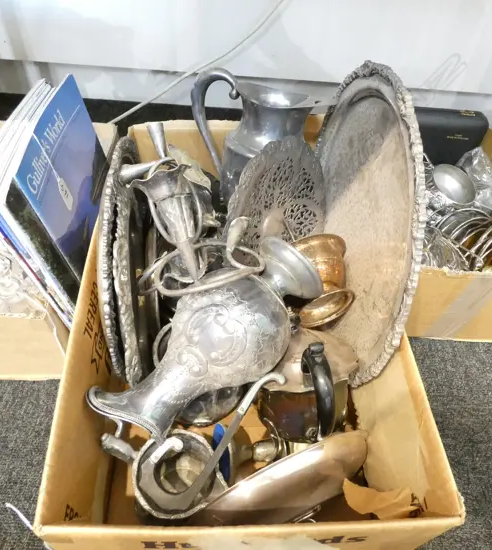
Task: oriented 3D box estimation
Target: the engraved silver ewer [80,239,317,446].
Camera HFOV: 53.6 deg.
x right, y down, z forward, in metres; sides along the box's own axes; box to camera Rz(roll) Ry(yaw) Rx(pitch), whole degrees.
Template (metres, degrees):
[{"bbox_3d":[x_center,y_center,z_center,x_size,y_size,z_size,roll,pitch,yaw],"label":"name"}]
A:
[{"bbox_3d":[-0.028,0.089,0.583,0.302,0.127,0.151,-40,77,-20],"label":"engraved silver ewer"}]

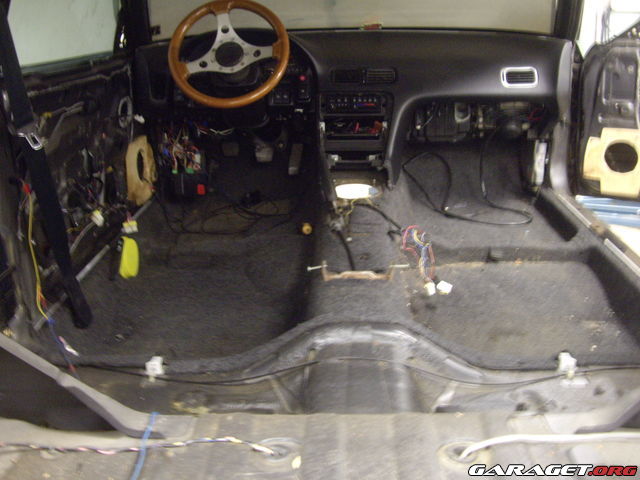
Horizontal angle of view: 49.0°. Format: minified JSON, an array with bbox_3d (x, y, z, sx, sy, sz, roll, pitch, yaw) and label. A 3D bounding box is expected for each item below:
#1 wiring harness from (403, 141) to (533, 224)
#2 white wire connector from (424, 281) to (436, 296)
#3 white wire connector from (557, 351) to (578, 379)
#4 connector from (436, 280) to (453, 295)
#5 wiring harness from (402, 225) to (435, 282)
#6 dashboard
[{"bbox_3d":[0.499,-0.206,2.520,0.430,0.250,0.300,0,18,1],"label":"wiring harness"},{"bbox_3d":[0.294,0.129,1.870,0.030,0.027,0.040,0,18,1],"label":"white wire connector"},{"bbox_3d":[0.465,0.234,1.320,0.036,0.046,0.028,0,18,1],"label":"white wire connector"},{"bbox_3d":[0.331,0.126,1.870,0.038,0.026,0.034,0,18,1],"label":"connector"},{"bbox_3d":[0.269,0.037,1.920,0.085,0.140,0.100,0,18,1],"label":"wiring harness"},{"bbox_3d":[0.104,-0.472,2.400,1.380,0.460,0.500,0,18,1],"label":"dashboard"}]

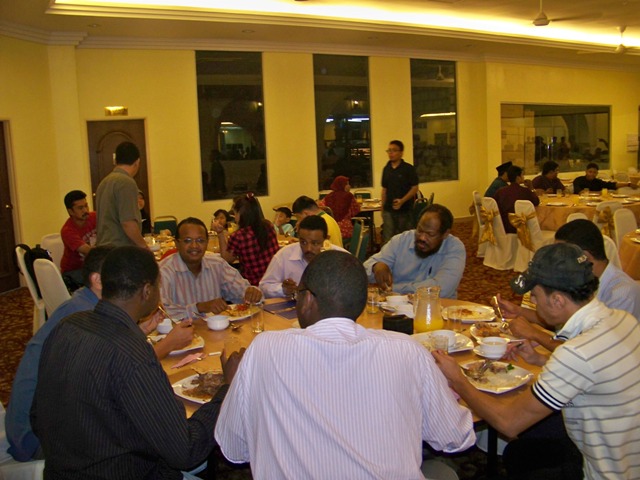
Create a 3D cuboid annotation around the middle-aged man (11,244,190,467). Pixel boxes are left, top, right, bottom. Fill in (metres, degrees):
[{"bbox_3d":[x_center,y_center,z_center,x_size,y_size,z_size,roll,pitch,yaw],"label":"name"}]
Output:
[{"bbox_3d":[-0.873,0.647,2.531,0.740,1.240,0.520,-7,9,-30],"label":"middle-aged man"}]

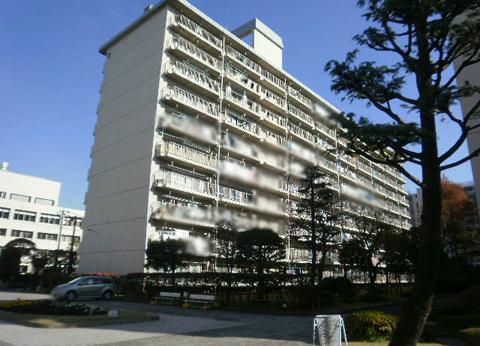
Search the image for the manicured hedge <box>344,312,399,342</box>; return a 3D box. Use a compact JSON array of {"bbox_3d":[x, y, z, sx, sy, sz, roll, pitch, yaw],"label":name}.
[{"bbox_3d":[4.178,4.786,11.381,1.600,0.760,1.200,-4,-16,19],"label":"manicured hedge"}]

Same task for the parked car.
[{"bbox_3d":[-11.215,8.342,26.336,1.700,1.580,4.550,-13,-21,41],"label":"parked car"}]

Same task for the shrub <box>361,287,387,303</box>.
[{"bbox_3d":[9.923,9.124,26.911,1.850,1.000,1.400,-4,-16,19],"label":"shrub"}]

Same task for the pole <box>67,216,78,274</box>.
[{"bbox_3d":[-22.484,10.182,47.888,0.450,8.979,1.300,-13,-21,41],"label":"pole"}]

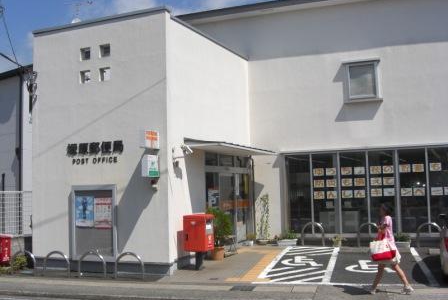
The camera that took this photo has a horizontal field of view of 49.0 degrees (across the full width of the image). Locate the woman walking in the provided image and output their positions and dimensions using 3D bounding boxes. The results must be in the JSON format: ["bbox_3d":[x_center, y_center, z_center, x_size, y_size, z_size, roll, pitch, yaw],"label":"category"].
[{"bbox_3d":[2.943,1.773,8.829,0.800,1.588,0.500,-2,-4,15],"label":"woman walking"}]

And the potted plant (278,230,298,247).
[{"bbox_3d":[1.954,2.661,14.970,0.600,0.480,0.320,-3,-4,16],"label":"potted plant"}]

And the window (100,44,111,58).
[{"bbox_3d":[-2.848,-2.395,11.975,0.300,0.330,0.120,-3,-4,24],"label":"window"}]

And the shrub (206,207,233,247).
[{"bbox_3d":[-0.153,1.960,12.550,0.700,1.000,0.680,-1,-4,0],"label":"shrub"}]

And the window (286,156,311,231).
[{"bbox_3d":[2.312,1.324,14.894,0.760,2.400,0.080,-3,-4,19],"label":"window"}]

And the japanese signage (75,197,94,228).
[{"bbox_3d":[-3.194,1.414,11.298,0.540,0.710,0.020,-3,-5,22],"label":"japanese signage"}]

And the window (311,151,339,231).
[{"bbox_3d":[3.110,1.332,15.030,0.831,2.434,0.100,-3,-4,16],"label":"window"}]

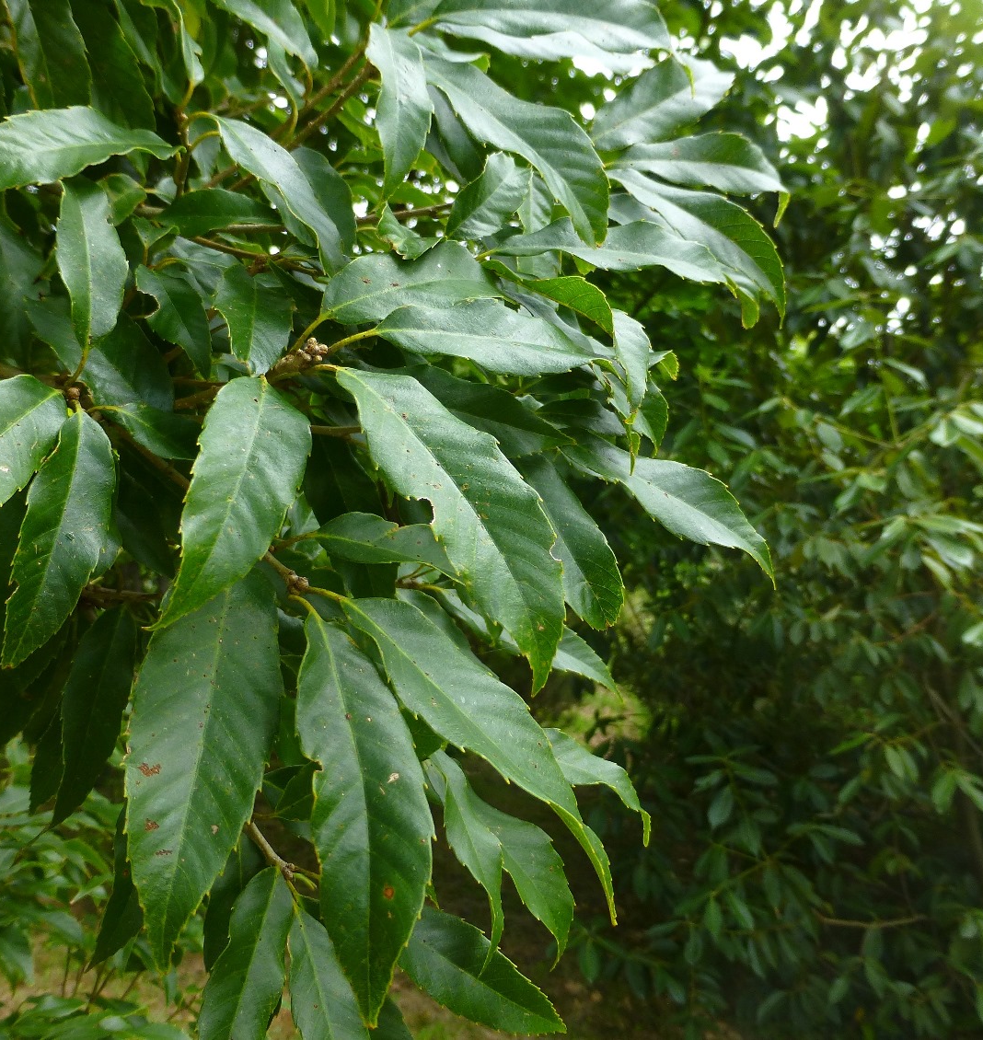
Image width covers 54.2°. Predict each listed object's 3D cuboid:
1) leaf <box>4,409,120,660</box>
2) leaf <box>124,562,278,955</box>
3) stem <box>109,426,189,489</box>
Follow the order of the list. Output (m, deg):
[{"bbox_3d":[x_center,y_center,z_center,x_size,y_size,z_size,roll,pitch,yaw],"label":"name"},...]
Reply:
[{"bbox_3d":[-0.188,0.007,0.422,0.040,0.111,0.018,8,-13,-4],"label":"leaf"},{"bbox_3d":[-0.100,0.080,0.336,0.050,0.137,0.014,5,-13,1],"label":"leaf"},{"bbox_3d":[-0.167,-0.030,0.470,0.059,0.007,0.007,38,0,20],"label":"stem"}]

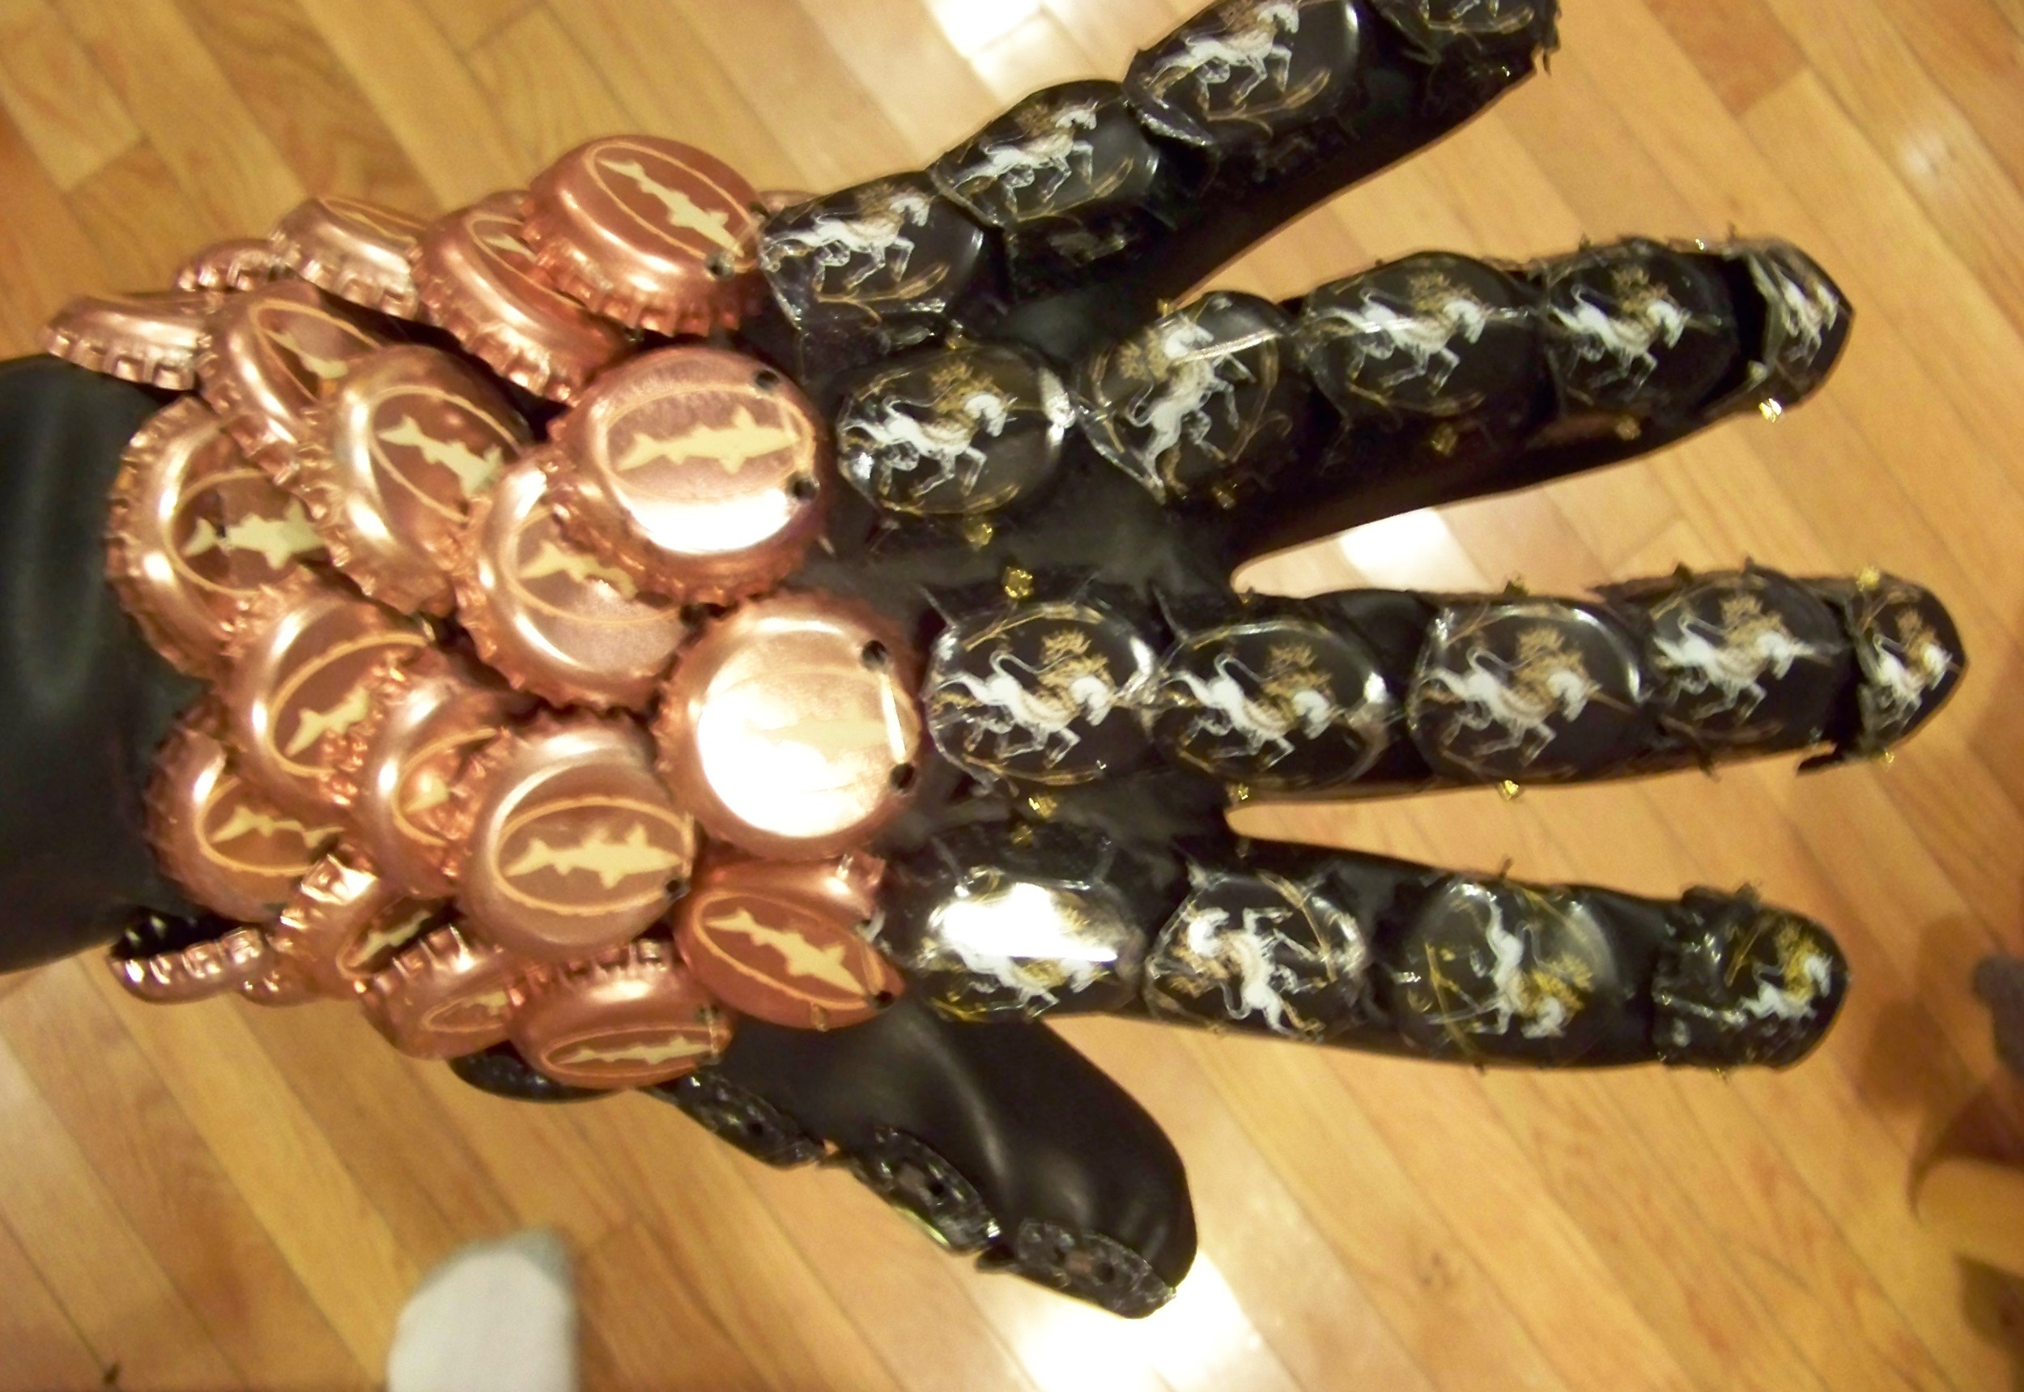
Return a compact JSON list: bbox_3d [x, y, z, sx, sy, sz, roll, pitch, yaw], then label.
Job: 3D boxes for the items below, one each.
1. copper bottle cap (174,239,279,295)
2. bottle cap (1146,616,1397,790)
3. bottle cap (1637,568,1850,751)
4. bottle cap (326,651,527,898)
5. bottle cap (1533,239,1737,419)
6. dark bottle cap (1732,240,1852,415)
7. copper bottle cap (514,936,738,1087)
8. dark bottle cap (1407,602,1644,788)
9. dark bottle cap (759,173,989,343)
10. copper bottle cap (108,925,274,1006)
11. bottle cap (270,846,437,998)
[{"bbox_3d":[-0.104,-0.061,0.304,0.031,0.031,0.006,-1,95,0],"label":"copper bottle cap"},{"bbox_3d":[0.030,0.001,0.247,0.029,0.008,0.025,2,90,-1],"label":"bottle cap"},{"bbox_3d":[0.088,-0.004,0.252,0.029,0.008,0.027,1,87,-12],"label":"bottle cap"},{"bbox_3d":[-0.068,0.011,0.253,0.007,0.030,0.030,0,90,37],"label":"bottle cap"},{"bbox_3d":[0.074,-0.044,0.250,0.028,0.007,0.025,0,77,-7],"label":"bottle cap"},{"bbox_3d":[0.094,-0.044,0.254,0.026,0.009,0.024,-10,93,-44],"label":"dark bottle cap"},{"bbox_3d":[-0.046,0.040,0.256,0.030,0.030,0.007,-11,59,-7],"label":"copper bottle cap"},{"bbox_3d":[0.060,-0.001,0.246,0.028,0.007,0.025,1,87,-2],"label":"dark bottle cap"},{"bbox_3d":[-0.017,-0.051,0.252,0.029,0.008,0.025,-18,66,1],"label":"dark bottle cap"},{"bbox_3d":[-0.097,0.033,0.262,0.030,0.030,0.006,-12,88,0],"label":"copper bottle cap"},{"bbox_3d":[-0.078,0.029,0.261,0.006,0.031,0.031,40,78,23],"label":"bottle cap"}]

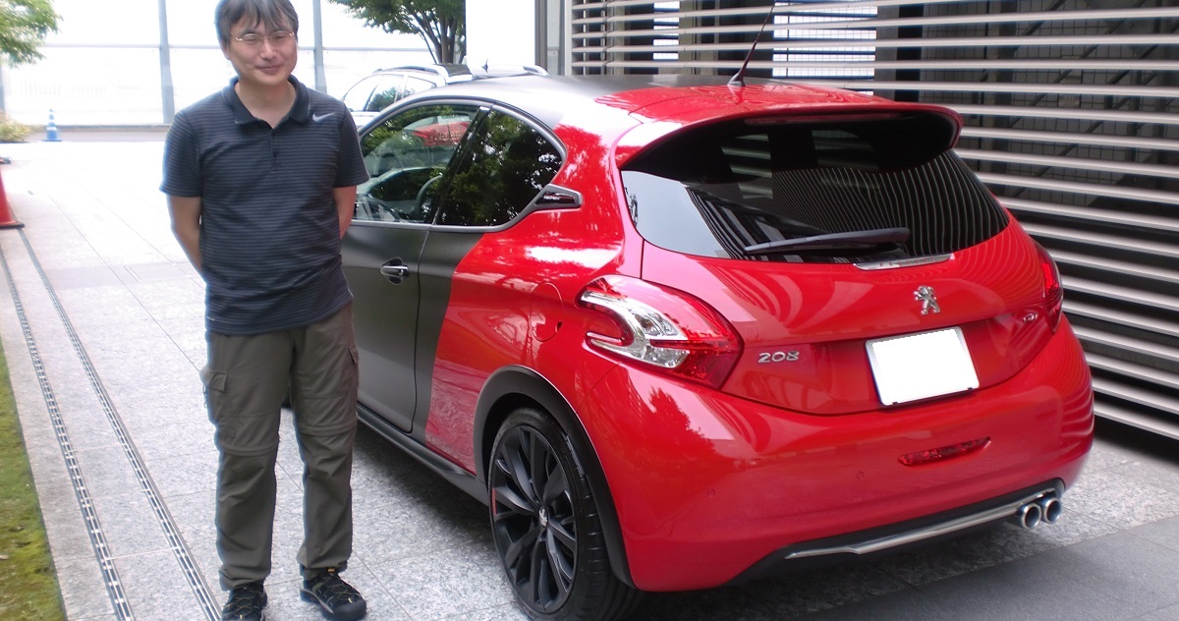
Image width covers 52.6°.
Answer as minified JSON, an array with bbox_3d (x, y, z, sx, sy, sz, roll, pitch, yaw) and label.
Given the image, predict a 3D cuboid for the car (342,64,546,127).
[{"bbox_3d":[-1.707,-1.938,13.050,1.800,1.480,4.500,-6,13,-29],"label":"car"}]

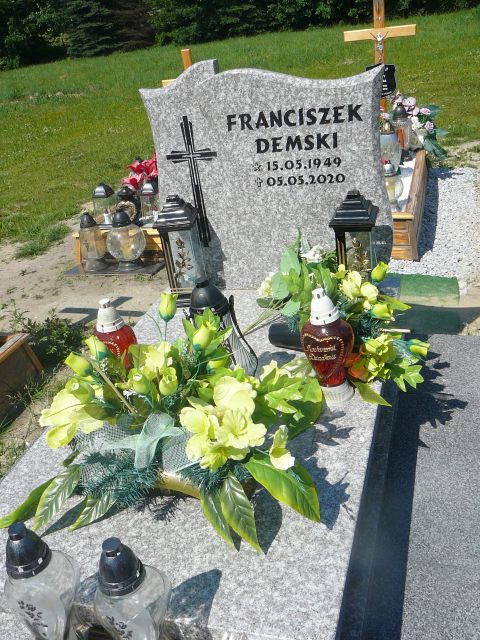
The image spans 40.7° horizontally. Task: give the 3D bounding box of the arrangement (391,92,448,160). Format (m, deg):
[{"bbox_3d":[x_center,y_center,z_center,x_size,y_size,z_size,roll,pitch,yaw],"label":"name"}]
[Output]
[{"bbox_3d":[1.147,-1.236,4.132,0.340,0.380,0.280,1,29,18],"label":"arrangement"}]

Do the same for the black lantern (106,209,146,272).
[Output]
[{"bbox_3d":[-0.615,-0.429,3.438,0.212,0.334,0.212,1,29,18],"label":"black lantern"}]

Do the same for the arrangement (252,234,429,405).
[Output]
[{"bbox_3d":[0.276,-0.022,1.920,0.480,0.300,0.420,1,26,19],"label":"arrangement"}]

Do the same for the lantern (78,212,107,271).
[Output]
[{"bbox_3d":[-0.807,-0.428,3.510,0.120,0.317,0.115,1,29,18],"label":"lantern"}]

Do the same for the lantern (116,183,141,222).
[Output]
[{"bbox_3d":[-0.606,-0.620,3.516,0.110,0.211,0.105,1,29,18],"label":"lantern"}]

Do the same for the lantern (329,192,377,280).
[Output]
[{"bbox_3d":[0.375,-0.222,2.064,0.137,0.388,0.143,2,29,21],"label":"lantern"}]

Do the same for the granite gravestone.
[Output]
[{"bbox_3d":[0.097,-0.477,2.201,0.802,0.799,0.074,1,29,18],"label":"granite gravestone"}]

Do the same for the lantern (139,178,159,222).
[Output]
[{"bbox_3d":[-0.529,-0.705,3.850,0.125,0.280,0.125,1,26,19],"label":"lantern"}]

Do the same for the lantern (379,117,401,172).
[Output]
[{"bbox_3d":[0.974,-1.126,4.200,0.150,0.350,0.150,1,26,19],"label":"lantern"}]

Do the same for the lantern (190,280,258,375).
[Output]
[{"bbox_3d":[-0.071,0.043,1.776,0.160,0.316,0.160,1,29,19],"label":"lantern"}]

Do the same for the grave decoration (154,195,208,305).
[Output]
[{"bbox_3d":[-0.198,-0.251,2.297,0.137,0.388,0.143,-1,28,15],"label":"grave decoration"}]

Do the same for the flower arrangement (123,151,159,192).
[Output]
[{"bbox_3d":[-0.493,-0.783,3.558,0.290,0.250,0.240,1,29,18],"label":"flower arrangement"}]

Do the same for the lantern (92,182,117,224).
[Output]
[{"bbox_3d":[-0.760,-0.649,3.610,0.092,0.218,0.092,1,29,18],"label":"lantern"}]

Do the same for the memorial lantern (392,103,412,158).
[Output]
[{"bbox_3d":[1.130,-1.311,4.500,0.140,0.385,0.140,1,26,19],"label":"memorial lantern"}]

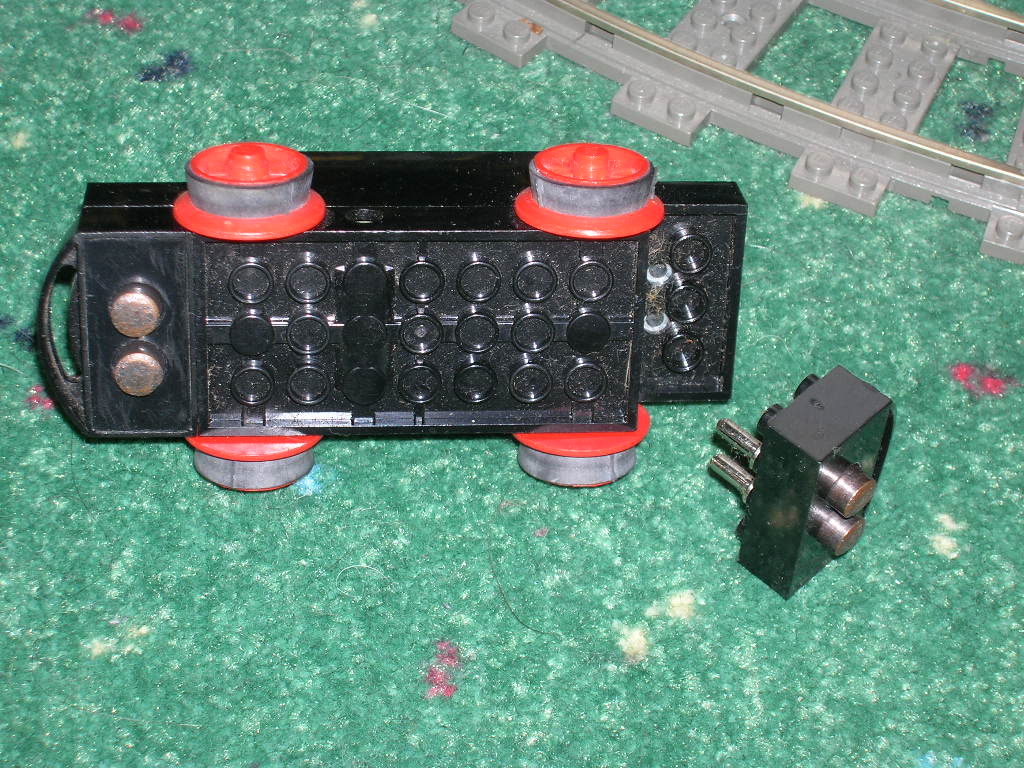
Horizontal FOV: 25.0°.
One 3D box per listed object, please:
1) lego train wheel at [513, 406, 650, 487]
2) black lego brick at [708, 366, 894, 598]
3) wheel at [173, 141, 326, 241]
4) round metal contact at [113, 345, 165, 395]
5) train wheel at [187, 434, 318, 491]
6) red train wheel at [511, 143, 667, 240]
[{"bbox_3d":[0.010,0.009,0.345,0.021,0.008,0.021,-1,27,-5],"label":"lego train wheel"},{"bbox_3d":[0.044,0.011,0.338,0.023,0.032,0.022,38,56,26],"label":"black lego brick"},{"bbox_3d":[-0.037,-0.028,0.322,0.021,0.008,0.021,-1,27,-5],"label":"wheel"},{"bbox_3d":[-0.053,-0.002,0.325,0.007,0.007,0.003,-1,27,-5],"label":"round metal contact"},{"bbox_3d":[-0.038,0.009,0.340,0.021,0.008,0.021,-1,27,-5],"label":"train wheel"},{"bbox_3d":[0.011,-0.028,0.326,0.021,0.008,0.021,2,27,-1],"label":"red train wheel"}]

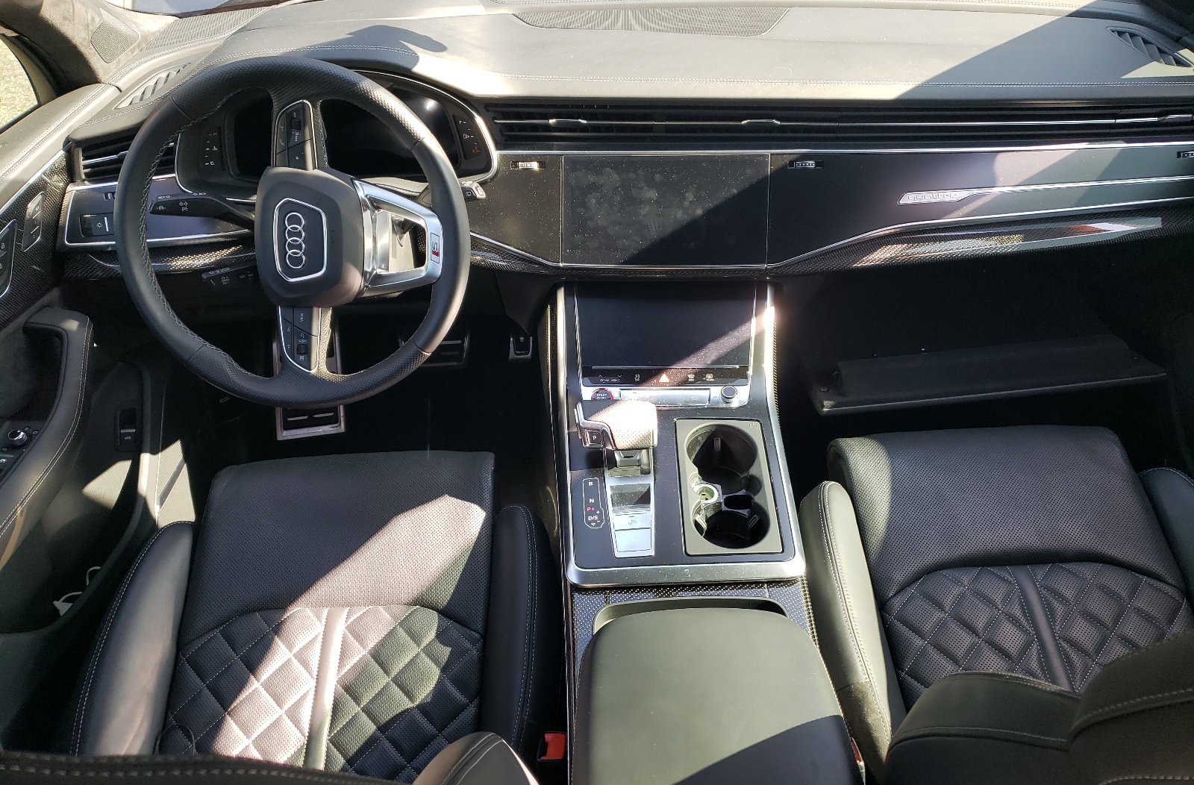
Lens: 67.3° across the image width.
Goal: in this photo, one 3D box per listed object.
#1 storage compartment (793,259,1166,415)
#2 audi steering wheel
[{"bbox_3d":[0.498,-0.082,1.206,0.420,0.170,0.230,-3,35,-5],"label":"storage compartment"},{"bbox_3d":[-0.326,-0.169,0.982,0.365,0.372,0.100,0,10,0],"label":"audi steering wheel"}]

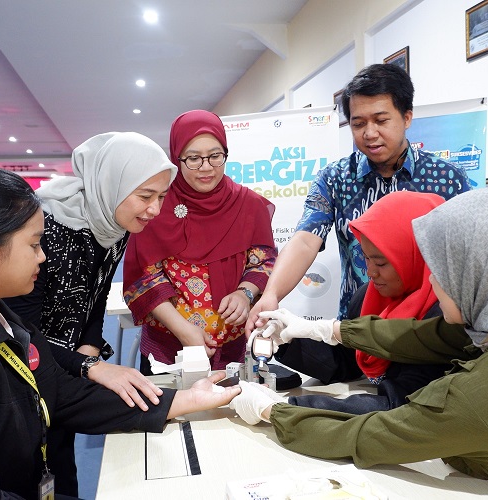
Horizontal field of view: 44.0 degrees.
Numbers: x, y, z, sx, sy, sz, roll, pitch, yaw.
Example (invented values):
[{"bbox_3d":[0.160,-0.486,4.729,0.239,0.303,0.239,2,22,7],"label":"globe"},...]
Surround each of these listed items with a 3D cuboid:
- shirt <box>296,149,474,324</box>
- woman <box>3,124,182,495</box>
[{"bbox_3d":[0.395,0.035,1.700,0.520,0.660,0.360,-1,4,13],"label":"shirt"},{"bbox_3d":[-0.430,0.424,1.490,0.620,1.400,0.500,0,4,28],"label":"woman"}]

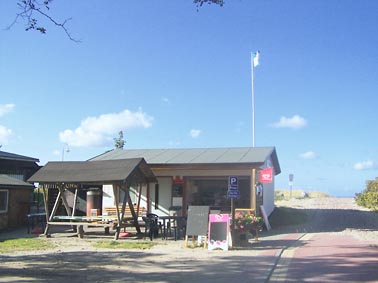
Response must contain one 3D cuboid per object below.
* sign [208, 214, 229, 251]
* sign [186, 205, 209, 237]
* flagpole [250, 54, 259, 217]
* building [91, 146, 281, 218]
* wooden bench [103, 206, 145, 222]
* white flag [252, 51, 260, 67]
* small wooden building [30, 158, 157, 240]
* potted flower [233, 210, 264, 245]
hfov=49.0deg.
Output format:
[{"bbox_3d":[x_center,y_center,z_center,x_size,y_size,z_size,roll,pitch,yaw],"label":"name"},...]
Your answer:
[{"bbox_3d":[0.851,2.555,11.766,0.570,1.080,0.600,-2,-8,14],"label":"sign"},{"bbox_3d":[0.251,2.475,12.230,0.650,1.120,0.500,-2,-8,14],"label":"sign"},{"bbox_3d":[4.706,-0.656,30.352,0.150,12.350,0.150,0,-8,0],"label":"flagpole"},{"bbox_3d":[-0.154,2.667,25.572,10.500,4.500,8.200,-2,-8,15],"label":"building"},{"bbox_3d":[-3.602,4.142,23.156,2.200,0.880,0.650,-2,-8,16],"label":"wooden bench"},{"bbox_3d":[5.060,-6.162,31.085,0.550,1.200,0.250,-1,-8,10],"label":"white flag"},{"bbox_3d":[-3.683,2.218,16.249,4.300,2.930,2.600,-3,-8,20],"label":"small wooden building"},{"bbox_3d":[1.916,2.766,13.352,1.000,1.080,0.850,-2,-8,12],"label":"potted flower"}]

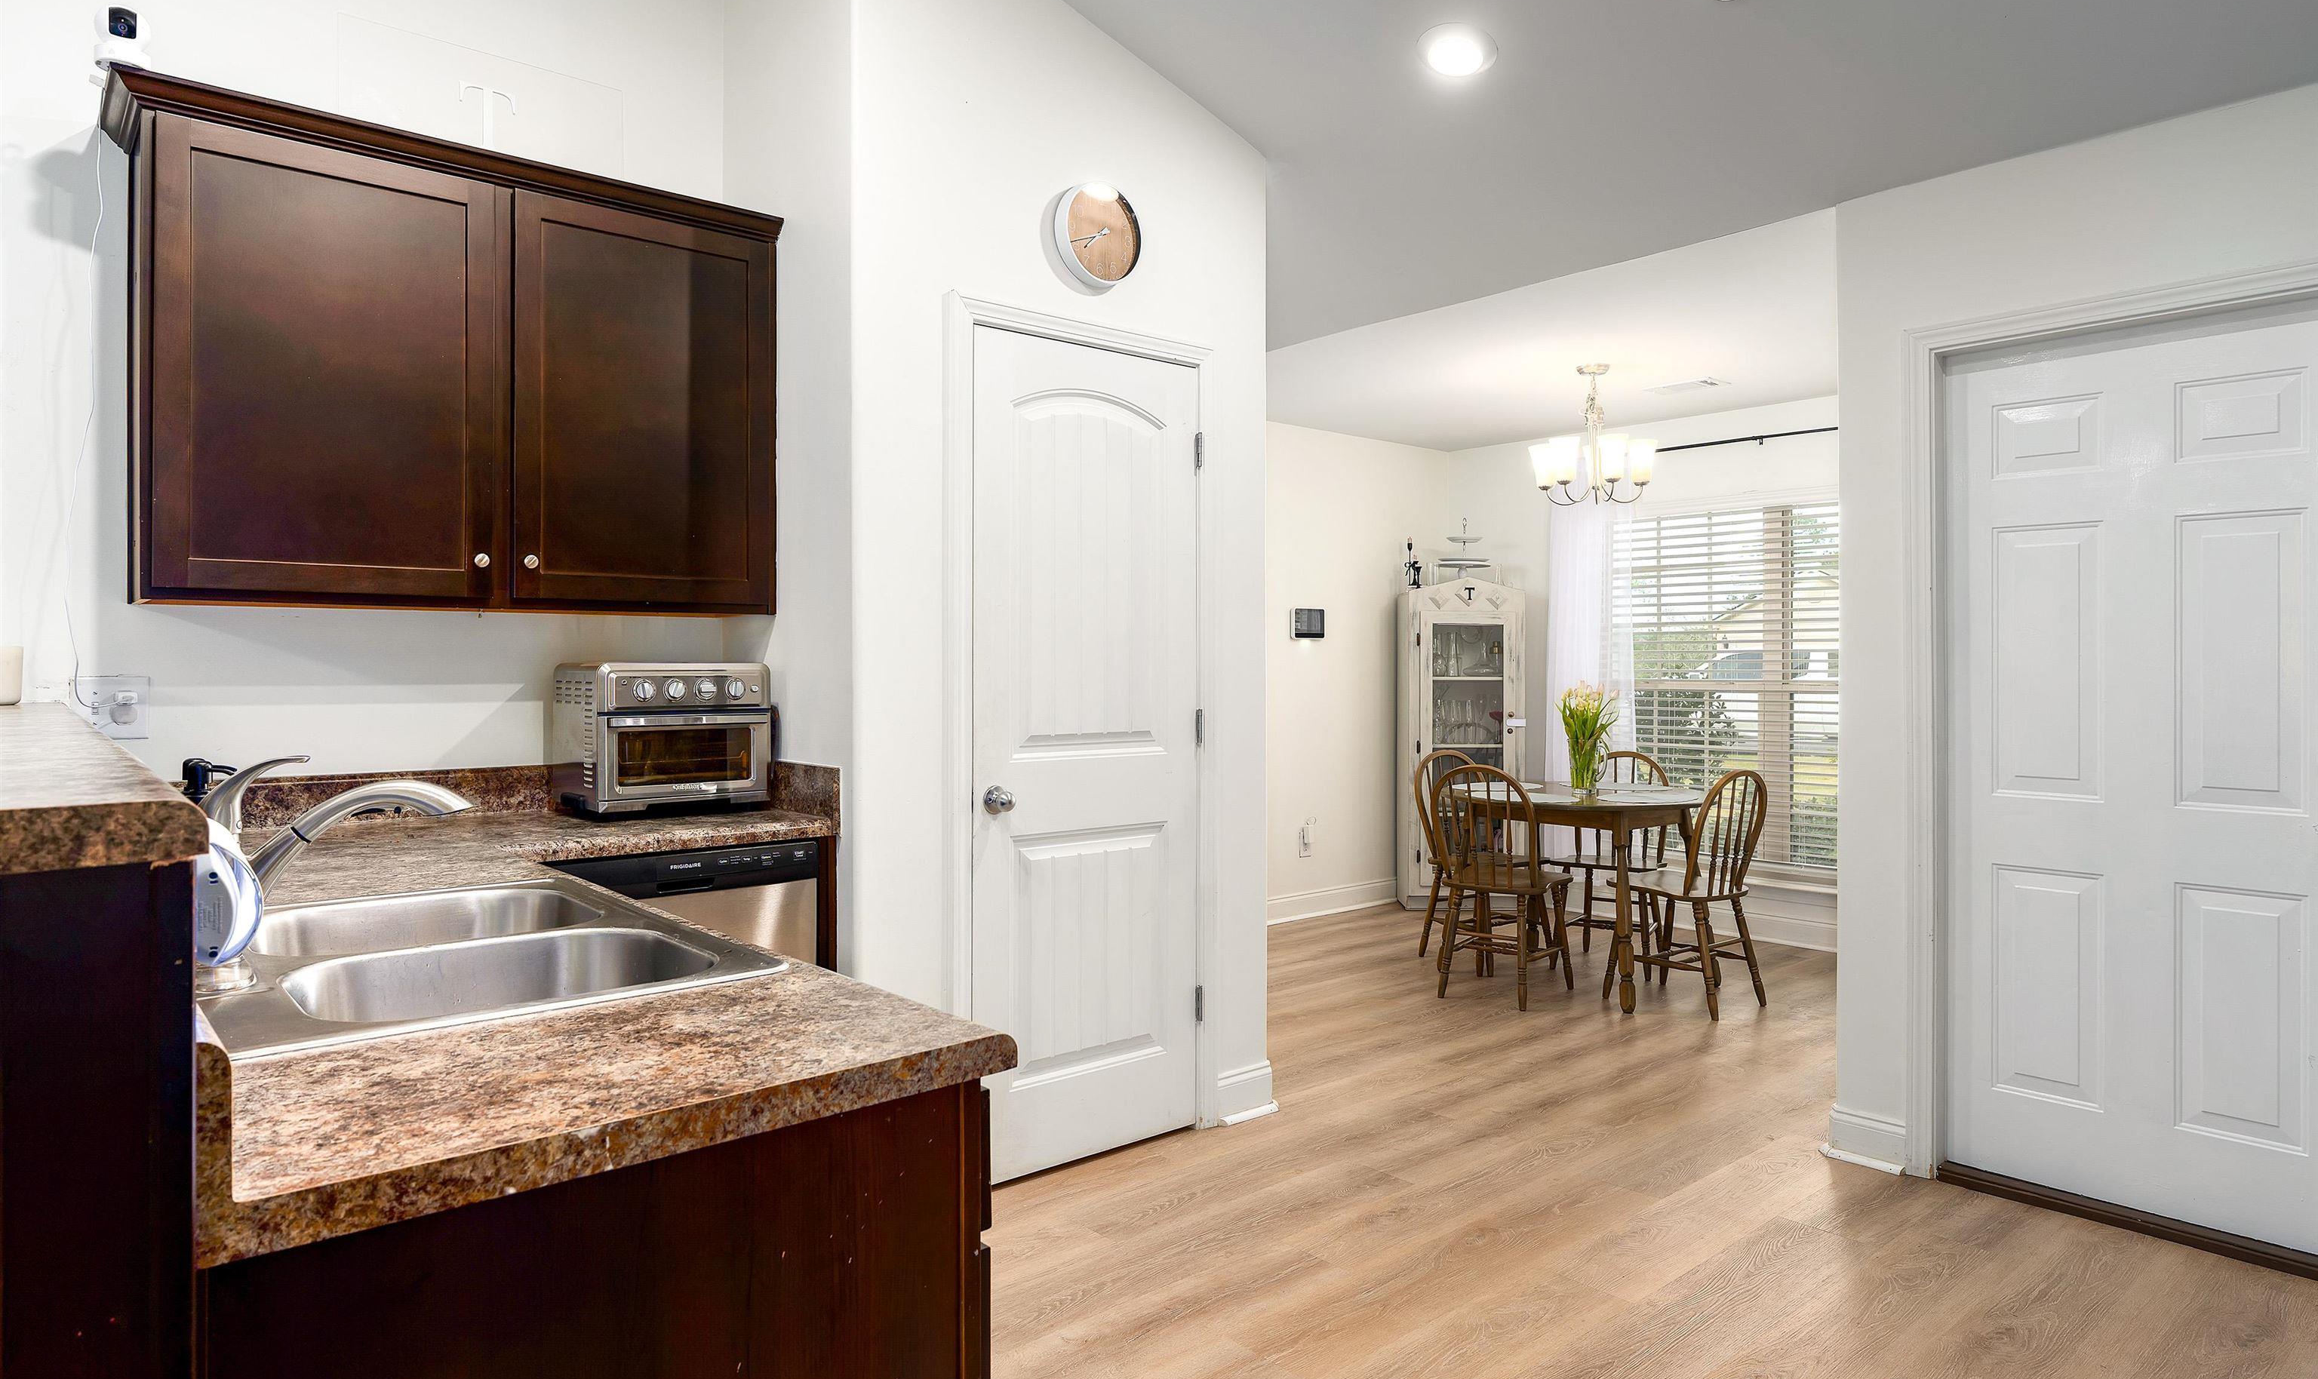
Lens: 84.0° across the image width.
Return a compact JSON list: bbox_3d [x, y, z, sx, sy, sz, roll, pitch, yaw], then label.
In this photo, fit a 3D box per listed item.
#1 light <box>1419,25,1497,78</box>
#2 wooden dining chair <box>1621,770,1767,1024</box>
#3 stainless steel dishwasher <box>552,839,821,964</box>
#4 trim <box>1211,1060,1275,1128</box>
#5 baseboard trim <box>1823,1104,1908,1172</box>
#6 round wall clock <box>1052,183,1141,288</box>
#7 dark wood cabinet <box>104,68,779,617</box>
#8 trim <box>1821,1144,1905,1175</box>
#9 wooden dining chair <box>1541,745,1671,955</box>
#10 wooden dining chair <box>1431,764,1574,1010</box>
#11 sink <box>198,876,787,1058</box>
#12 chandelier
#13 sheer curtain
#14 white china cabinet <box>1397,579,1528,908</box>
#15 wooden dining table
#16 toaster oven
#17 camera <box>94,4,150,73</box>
[{"bbox_3d":[0.700,-1.498,3.008,0.187,0.035,0.187,12,-9,2],"label":"light"},{"bbox_3d":[1.974,0.726,4.813,0.420,0.885,0.510,-1,1,-37],"label":"wooden dining chair"},{"bbox_3d":[-1.180,0.760,2.890,0.600,0.860,0.610,-1,1,-40],"label":"stainless steel dishwasher"},{"bbox_3d":[0.249,1.119,3.576,0.232,0.133,0.043,-1,1,-41],"label":"trim"},{"bbox_3d":[1.771,1.123,3.220,0.018,0.126,0.187,-1,1,-40],"label":"baseboard trim"},{"bbox_3d":[-0.151,-1.123,3.207,0.245,0.247,0.050,-1,1,-41],"label":"round wall clock"},{"bbox_3d":[-1.461,-0.635,2.770,1.240,0.934,0.350,-1,1,-41],"label":"dark wood cabinet"},{"bbox_3d":[1.754,1.177,3.214,0.018,0.018,0.195,-1,1,-40],"label":"trim"},{"bbox_3d":[1.909,0.711,5.379,0.440,0.876,0.500,1,1,35],"label":"wooden dining chair"},{"bbox_3d":[1.324,0.726,4.944,0.420,0.885,0.510,0,1,37],"label":"wooden dining chair"},{"bbox_3d":[-0.854,0.395,1.512,0.528,0.200,0.834,-1,1,-41],"label":"sink"},{"bbox_3d":[1.735,-1.014,5.142,0.507,0.553,0.507,-1,1,-41],"label":"chandelier"},{"bbox_3d":[2.134,-0.089,6.424,0.090,2.130,0.500,-1,1,-40],"label":"sheer curtain"},{"bbox_3d":[1.608,0.289,6.859,0.600,1.720,0.400,0,1,4],"label":"white china cabinet"},{"bbox_3d":[1.667,0.778,5.137,0.940,0.750,1.160,-1,1,-40],"label":"wooden dining table"},{"bbox_3d":[-1.154,0.112,3.008,0.385,0.340,0.345,-1,1,-41],"label":"toaster oven"},{"bbox_3d":[-1.826,-1.152,2.271,0.077,0.113,0.077,-1,1,-40],"label":"camera"}]

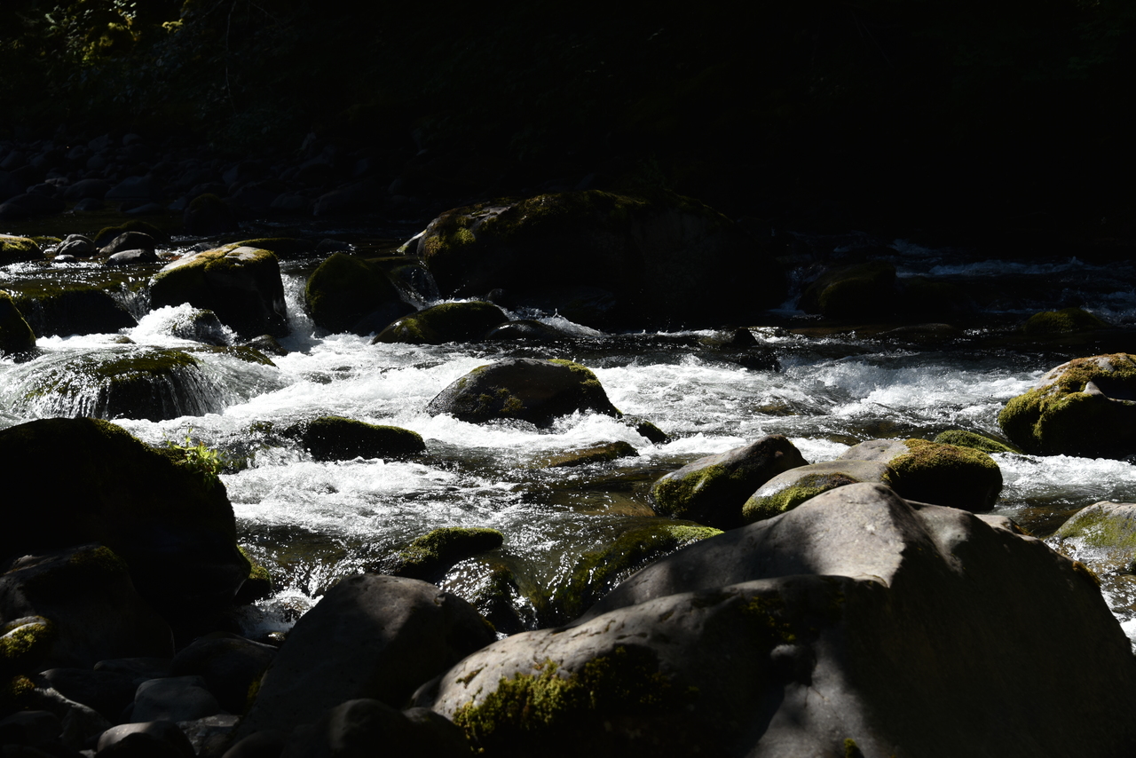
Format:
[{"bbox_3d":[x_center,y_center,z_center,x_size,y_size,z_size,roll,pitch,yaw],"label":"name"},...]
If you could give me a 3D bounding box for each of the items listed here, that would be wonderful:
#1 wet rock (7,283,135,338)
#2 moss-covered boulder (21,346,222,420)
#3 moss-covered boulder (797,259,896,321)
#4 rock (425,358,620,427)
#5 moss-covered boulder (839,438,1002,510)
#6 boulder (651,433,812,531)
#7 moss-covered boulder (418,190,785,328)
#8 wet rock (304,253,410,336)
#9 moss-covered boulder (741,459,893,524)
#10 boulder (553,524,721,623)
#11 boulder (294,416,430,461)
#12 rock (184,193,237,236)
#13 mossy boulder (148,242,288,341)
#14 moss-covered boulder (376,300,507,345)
[{"bbox_3d":[-3.032,-0.420,18.888,0.780,0.340,0.550,0,8,0],"label":"wet rock"},{"bbox_3d":[-2.408,0.026,16.600,1.086,0.388,0.869,0,8,0],"label":"moss-covered boulder"},{"bbox_3d":[1.793,-0.567,19.871,0.639,0.384,0.500,0,8,0],"label":"moss-covered boulder"},{"bbox_3d":[-0.247,0.070,16.700,1.054,0.374,0.759,0,8,0],"label":"rock"},{"bbox_3d":[1.627,0.437,14.300,0.755,0.337,0.566,0,8,0],"label":"moss-covered boulder"},{"bbox_3d":[0.724,0.465,13.900,0.710,0.402,0.568,0,8,0],"label":"boulder"},{"bbox_3d":[0.213,-0.771,19.828,2.356,0.891,1.450,0,8,0],"label":"moss-covered boulder"},{"bbox_3d":[-1.294,-0.522,19.063,0.667,0.526,0.550,0,8,0],"label":"wet rock"},{"bbox_3d":[1.016,0.471,12.577,0.613,0.294,0.460,0,8,0],"label":"moss-covered boulder"},{"bbox_3d":[0.280,0.790,12.600,0.721,0.363,0.613,0,8,0],"label":"boulder"},{"bbox_3d":[-1.045,0.298,15.400,0.680,0.230,0.463,0,8,0],"label":"boulder"},{"bbox_3d":[-2.589,-1.190,22.359,0.385,0.329,0.360,0,8,0],"label":"rock"},{"bbox_3d":[-2.281,-0.571,20.200,0.904,0.585,0.769,0,8,0],"label":"mossy boulder"},{"bbox_3d":[-0.768,-0.338,18.525,0.797,0.267,0.500,0,8,0],"label":"moss-covered boulder"}]

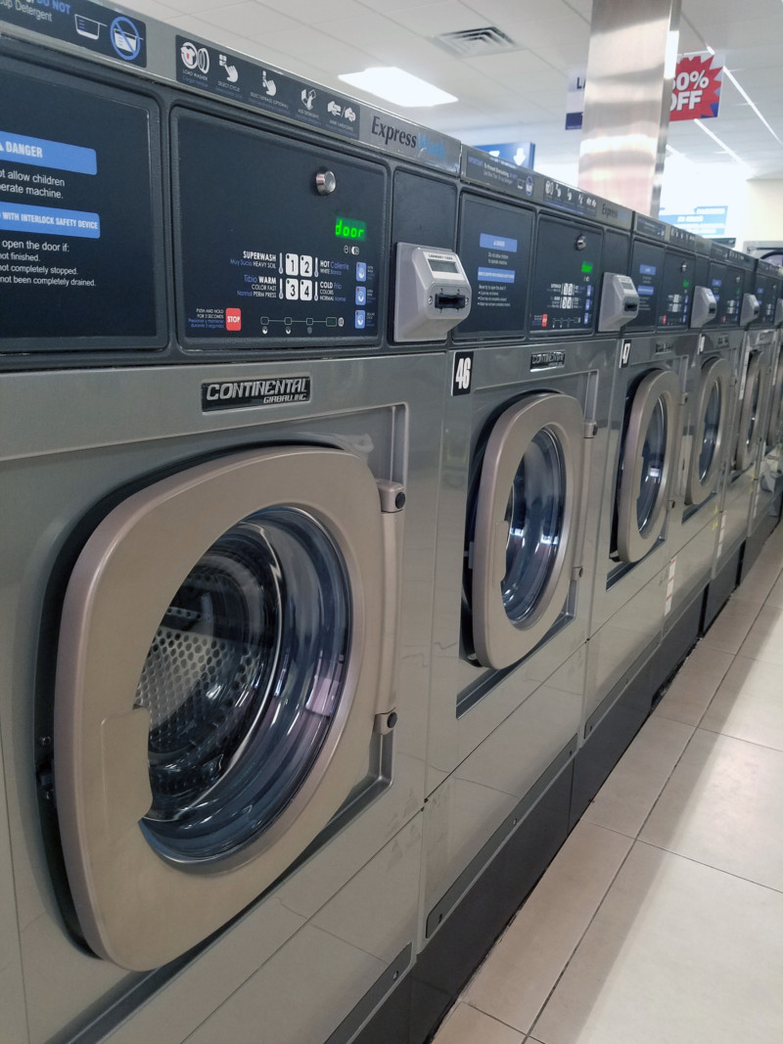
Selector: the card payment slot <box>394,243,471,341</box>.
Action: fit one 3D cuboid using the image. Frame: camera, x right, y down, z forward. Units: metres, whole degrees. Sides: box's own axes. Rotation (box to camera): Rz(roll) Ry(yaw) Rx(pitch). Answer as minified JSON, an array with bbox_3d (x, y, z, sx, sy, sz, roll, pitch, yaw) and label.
[{"bbox_3d":[0.051,-0.253,0.870,0.042,0.103,0.115,11,18,31],"label":"card payment slot"}]

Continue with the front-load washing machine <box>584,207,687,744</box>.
[{"bbox_3d":[0.321,-0.168,2.063,0.760,1.117,0.691,11,18,31],"label":"front-load washing machine"}]

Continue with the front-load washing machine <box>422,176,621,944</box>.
[{"bbox_3d":[-0.055,-0.021,1.496,0.760,1.117,0.677,11,18,31],"label":"front-load washing machine"}]

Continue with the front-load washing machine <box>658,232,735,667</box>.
[{"bbox_3d":[0.704,-0.317,2.638,0.760,1.117,0.698,11,18,31],"label":"front-load washing machine"}]

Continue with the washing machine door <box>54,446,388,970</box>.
[{"bbox_3d":[-0.146,0.154,0.743,0.070,0.440,0.430,10,17,26],"label":"washing machine door"}]

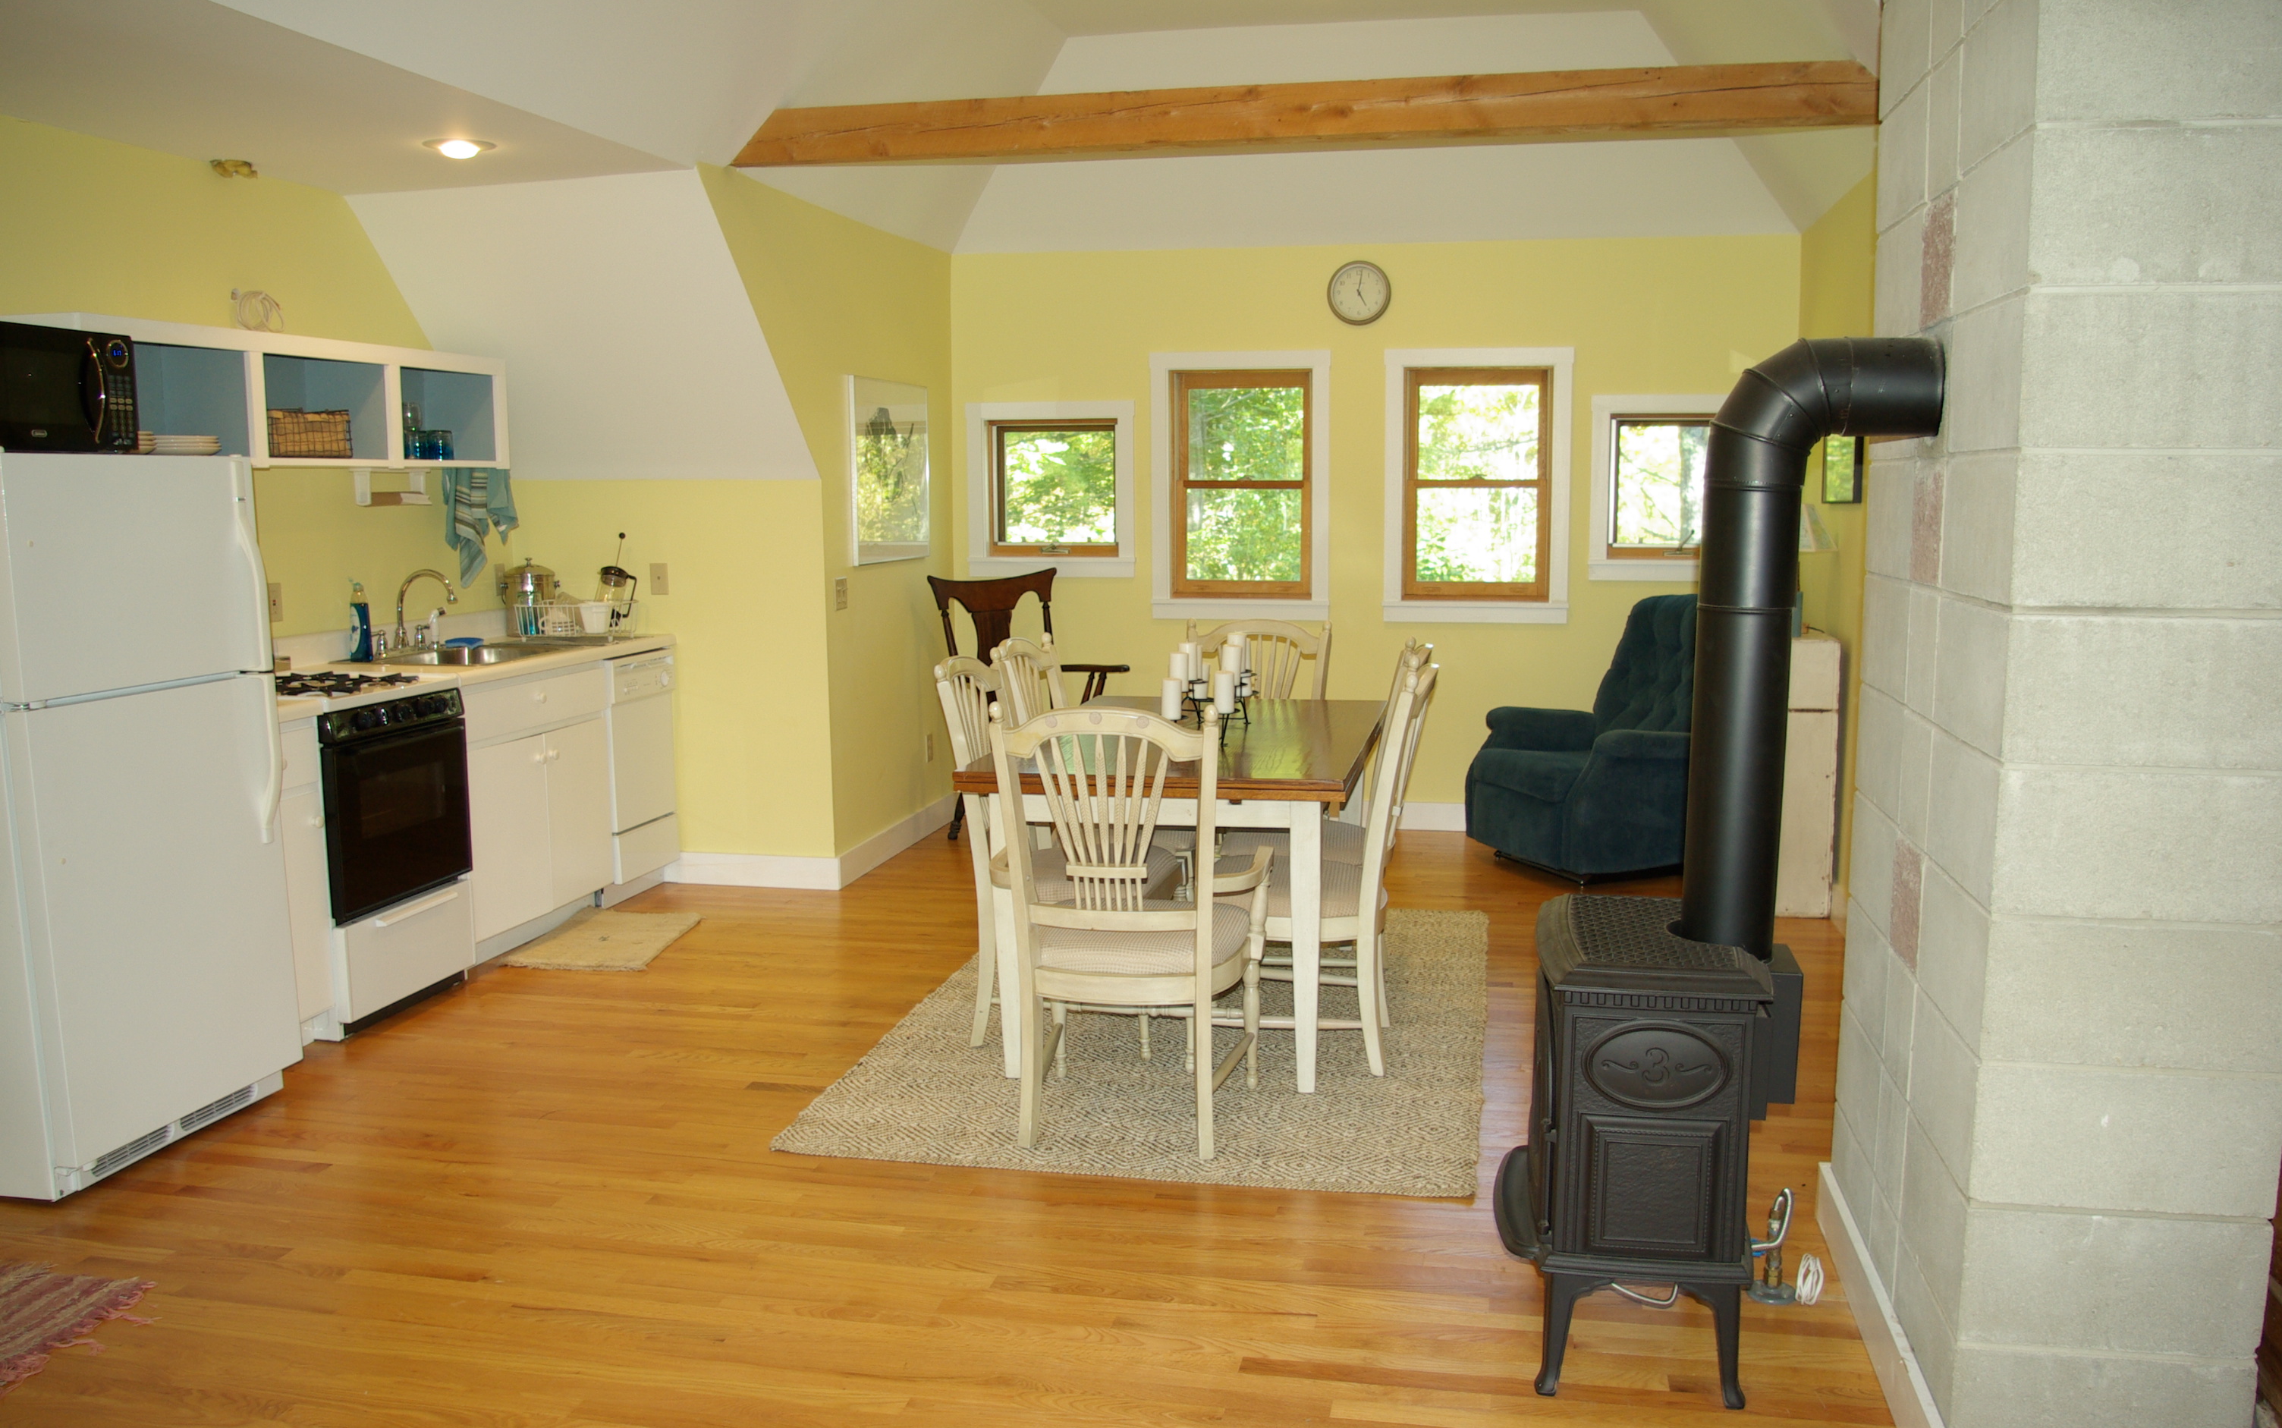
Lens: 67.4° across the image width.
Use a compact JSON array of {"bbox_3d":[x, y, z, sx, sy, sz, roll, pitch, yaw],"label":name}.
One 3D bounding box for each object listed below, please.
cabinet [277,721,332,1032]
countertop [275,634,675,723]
[{"bbox_3d":[-2.438,0.460,4.418,0.600,0.870,0.300,1,8,10],"label":"cabinet"},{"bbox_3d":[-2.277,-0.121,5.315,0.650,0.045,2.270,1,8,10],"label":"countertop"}]

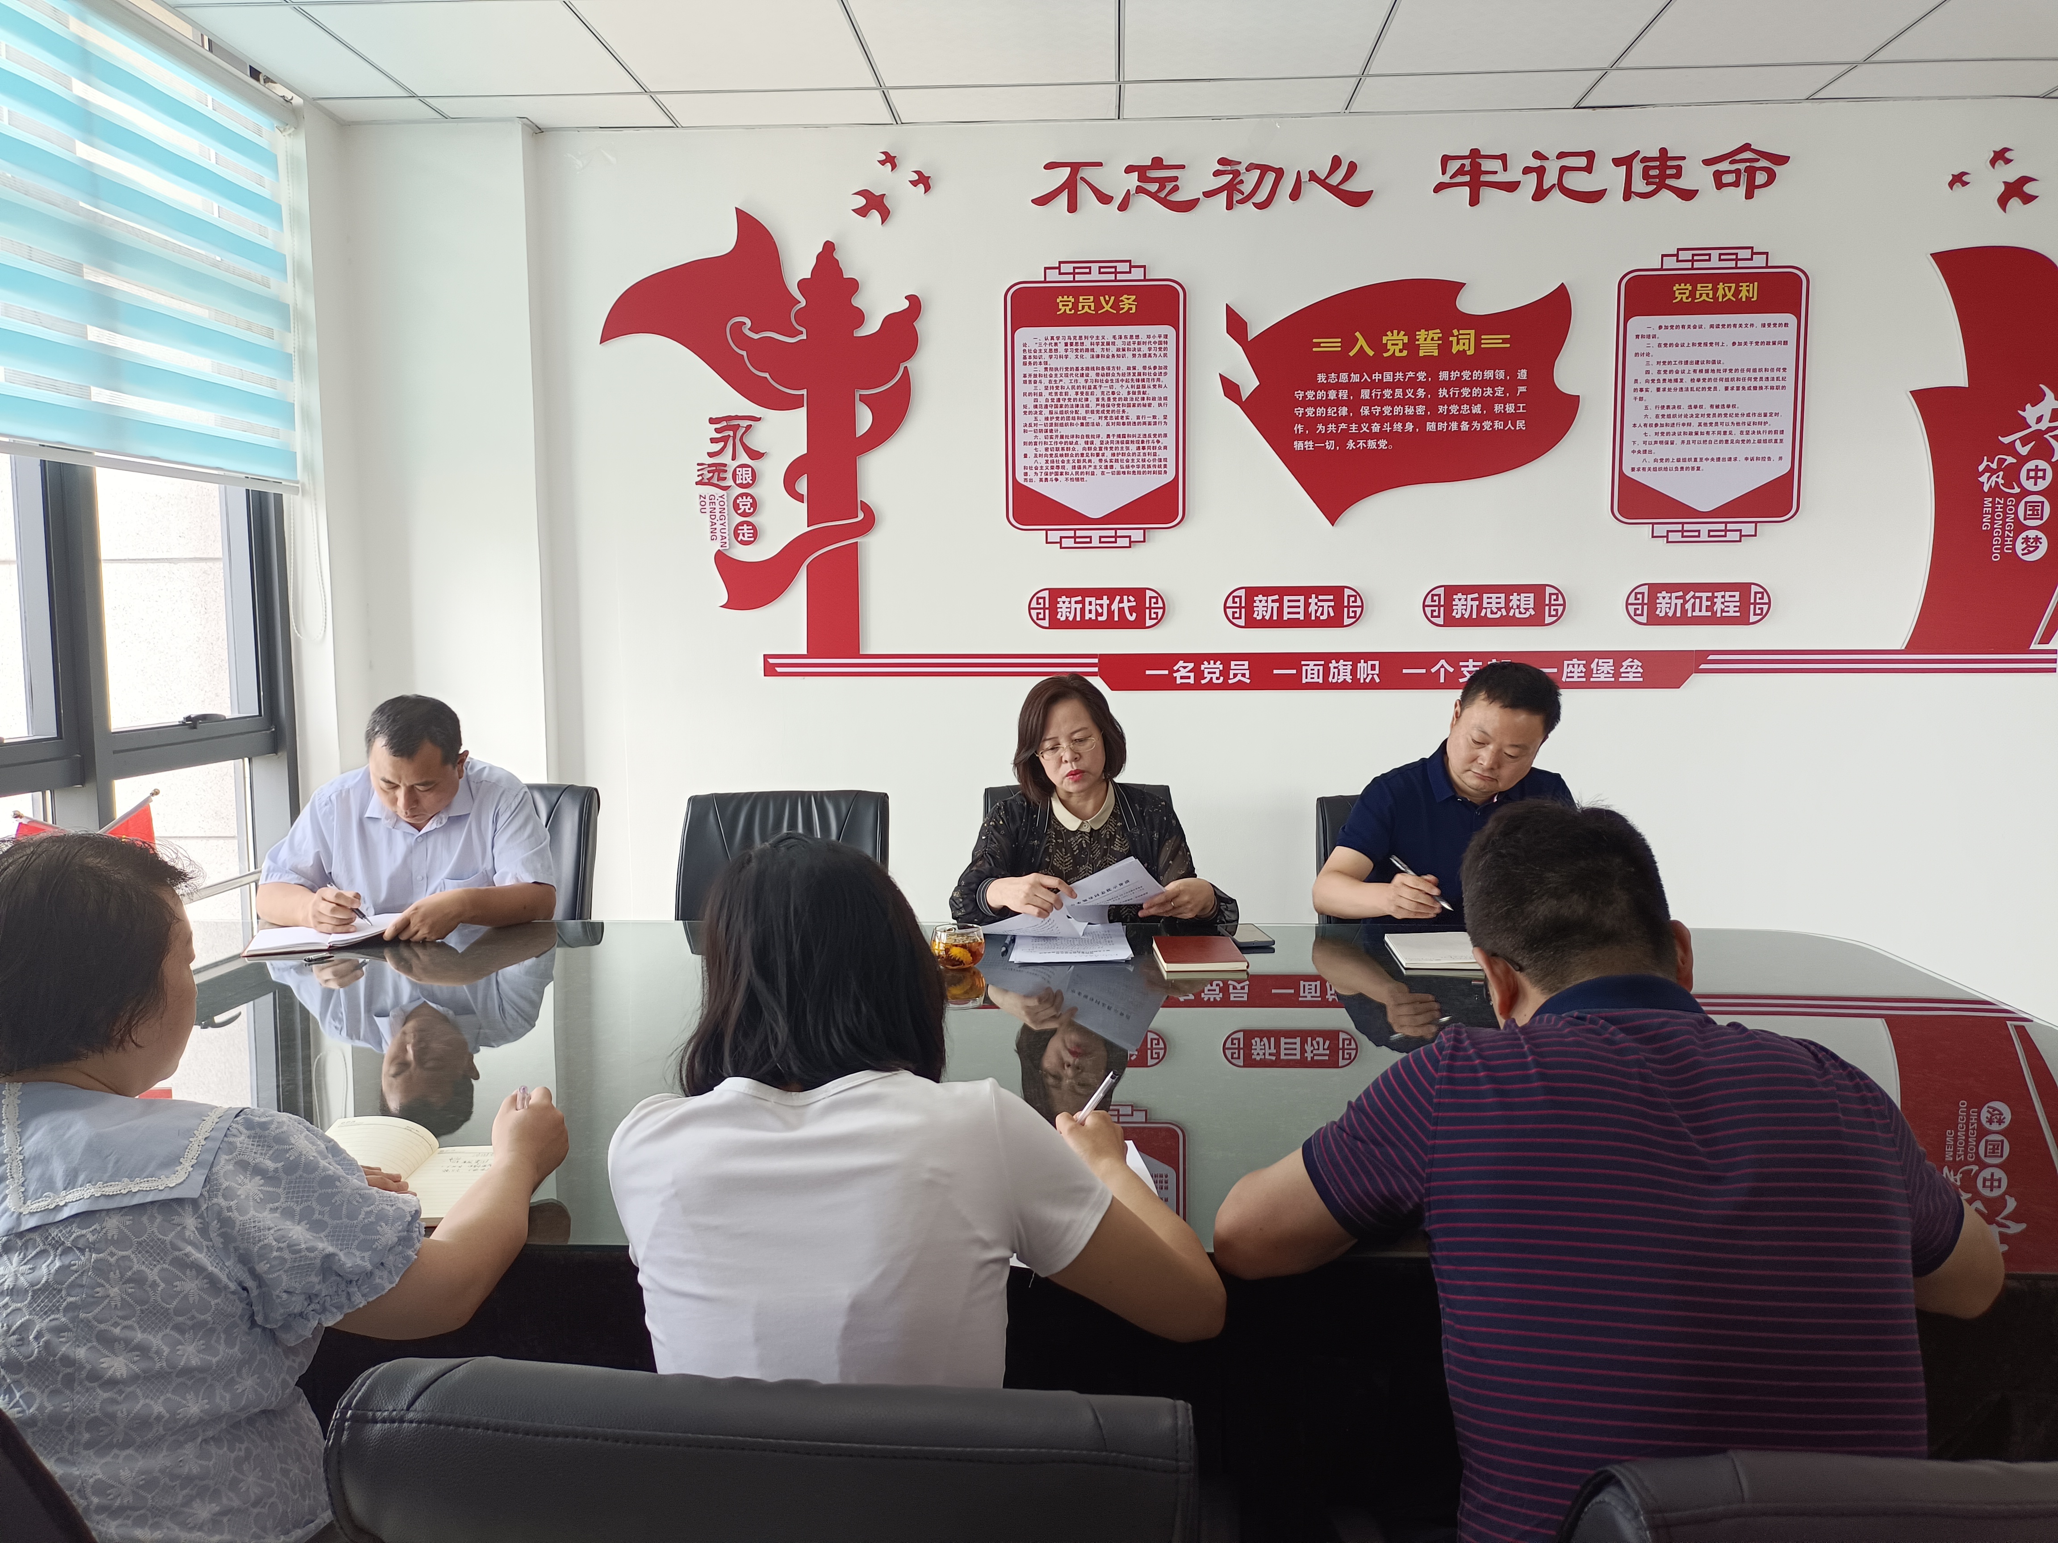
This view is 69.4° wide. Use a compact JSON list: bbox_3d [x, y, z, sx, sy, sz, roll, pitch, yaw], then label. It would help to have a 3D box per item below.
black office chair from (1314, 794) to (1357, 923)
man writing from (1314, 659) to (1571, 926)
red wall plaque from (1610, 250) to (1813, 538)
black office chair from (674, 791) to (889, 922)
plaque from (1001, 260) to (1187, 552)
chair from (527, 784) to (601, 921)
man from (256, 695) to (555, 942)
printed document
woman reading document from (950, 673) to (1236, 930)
[{"bbox_3d":[0.883,0.546,3.174,0.570,0.940,0.620,0,6,3],"label":"black office chair"},{"bbox_3d":[0.829,0.412,2.932,0.580,1.254,0.740,0,6,3],"label":"man writing"},{"bbox_3d":[1.815,-0.998,3.959,0.485,0.777,0.030,0,6,3],"label":"red wall plaque"},{"bbox_3d":[-0.567,0.541,3.297,0.570,0.940,0.620,0,6,-1],"label":"black office chair"},{"bbox_3d":[0.182,-0.996,4.053,0.485,0.774,0.030,0,6,3],"label":"plaque"},{"bbox_3d":[-1.297,0.534,3.409,0.570,0.940,0.620,0,6,3],"label":"chair"},{"bbox_3d":[-1.227,0.439,3.063,0.610,1.196,0.740,0,6,3],"label":"man"},{"bbox_3d":[0.088,0.228,2.665,0.320,0.150,0.150,0,6,3],"label":"printed document"},{"bbox_3d":[0.131,0.421,2.983,0.560,1.233,0.740,0,6,3],"label":"woman reading document"}]

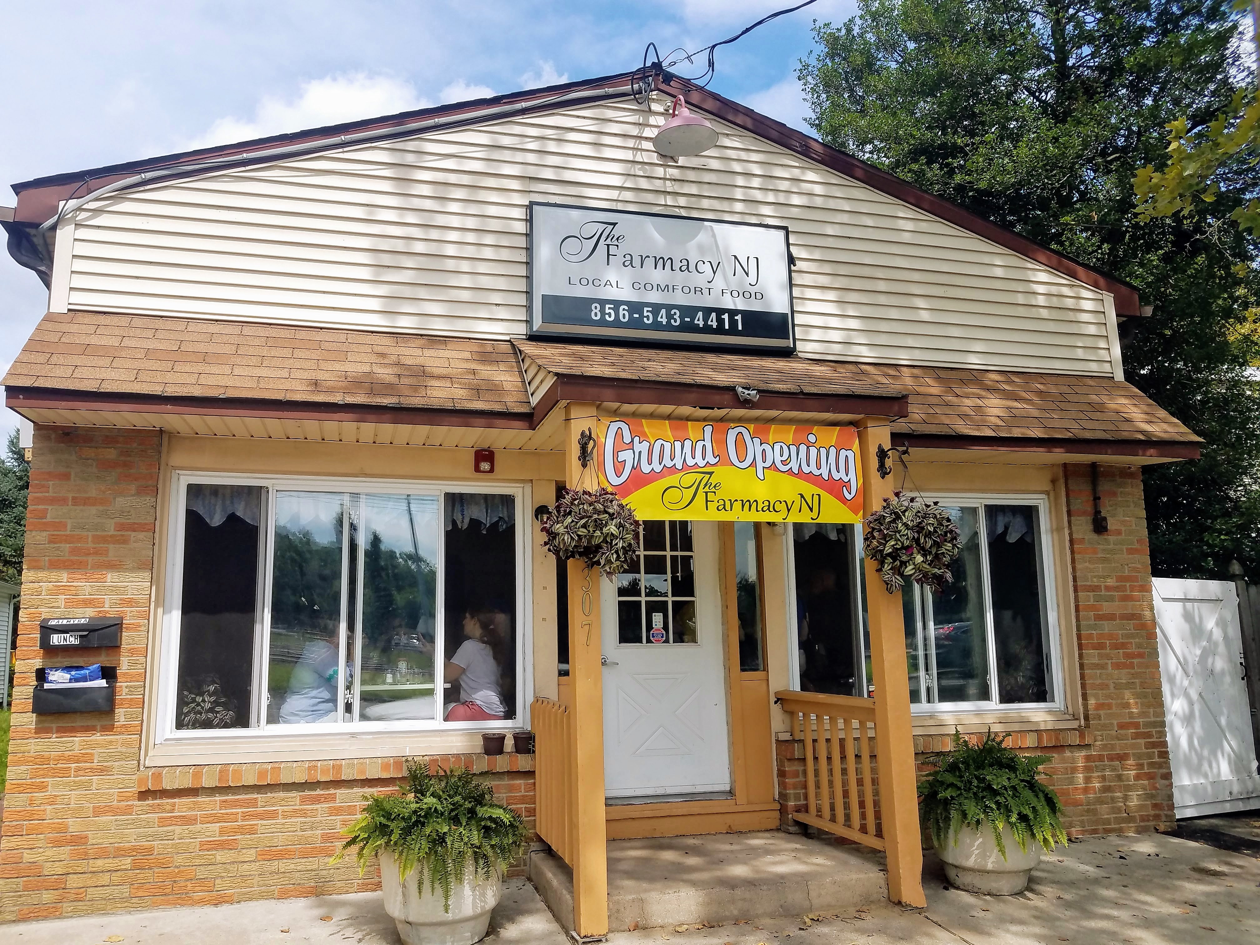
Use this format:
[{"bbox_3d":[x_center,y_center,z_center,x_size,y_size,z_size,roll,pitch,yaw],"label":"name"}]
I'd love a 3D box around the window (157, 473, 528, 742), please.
[{"bbox_3d":[-1.650,0.795,5.708,2.090,1.520,0.100,2,-10,-15],"label":"window"}]

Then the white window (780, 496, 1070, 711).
[{"bbox_3d":[2.103,0.918,6.716,2.100,1.530,0.100,2,-10,-15],"label":"white window"}]

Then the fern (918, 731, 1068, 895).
[{"bbox_3d":[2.062,1.938,5.512,0.830,0.850,0.830,2,-10,-15],"label":"fern"}]

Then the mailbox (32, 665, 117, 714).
[{"bbox_3d":[-2.991,1.168,5.100,0.375,0.240,0.110,2,-10,-15],"label":"mailbox"}]

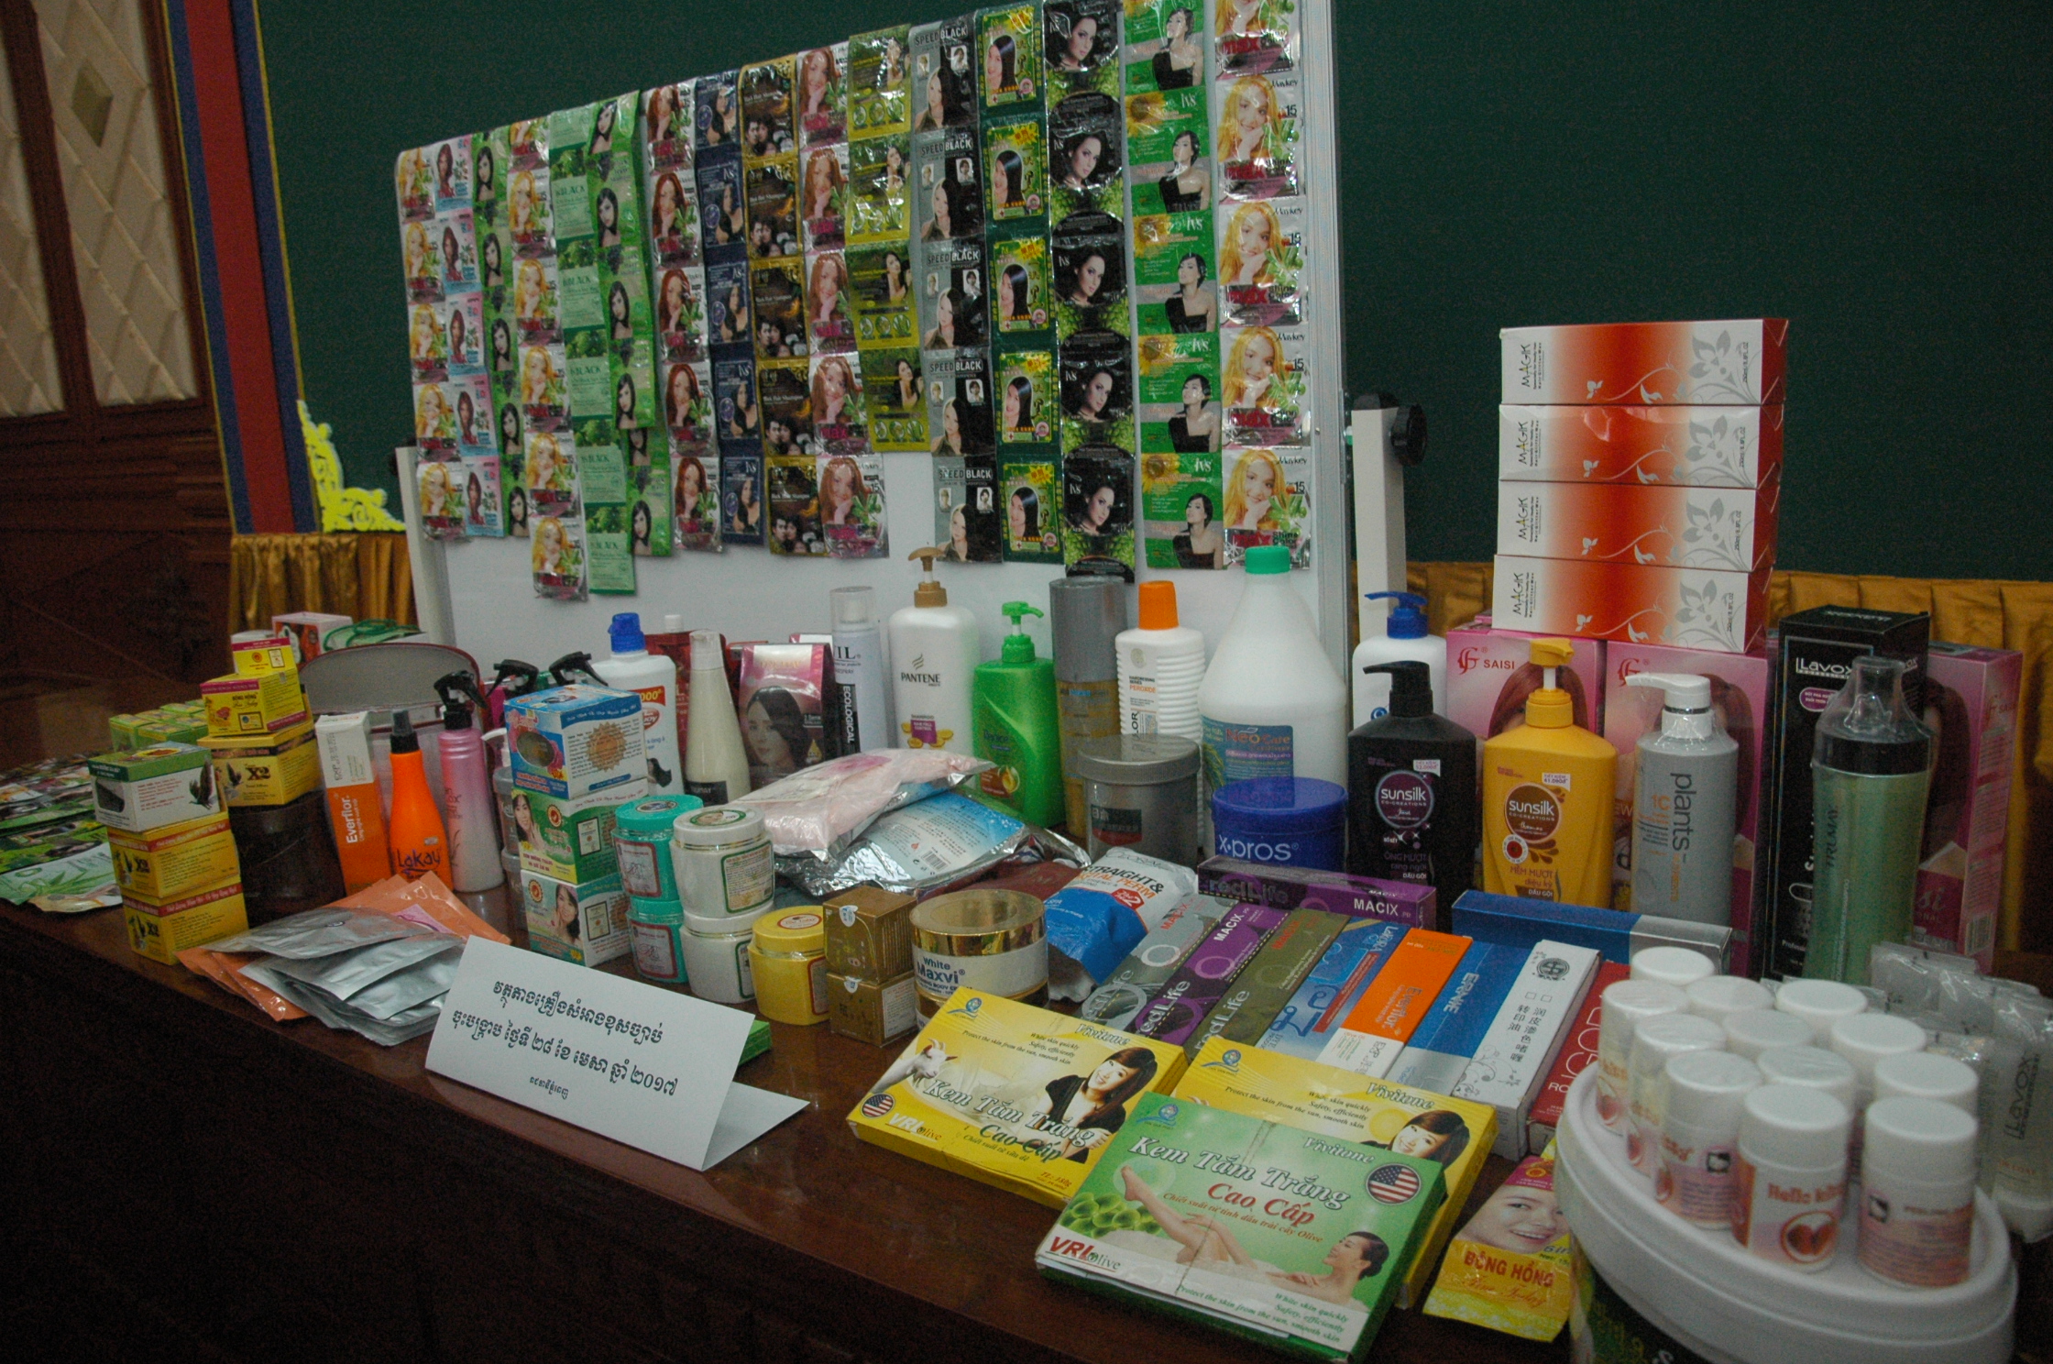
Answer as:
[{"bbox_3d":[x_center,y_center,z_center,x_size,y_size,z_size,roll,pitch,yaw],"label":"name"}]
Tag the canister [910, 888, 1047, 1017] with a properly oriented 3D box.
[{"bbox_3d":[-0.035,0.197,1.137,0.100,0.056,0.100,-2,11,-2],"label":"canister"}]

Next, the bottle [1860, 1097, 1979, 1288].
[{"bbox_3d":[0.349,0.200,0.604,0.038,0.061,0.038,5,13,31],"label":"bottle"}]

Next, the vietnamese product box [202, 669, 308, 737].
[{"bbox_3d":[-0.743,0.019,1.480,0.058,0.050,0.065,-1,11,5],"label":"vietnamese product box"}]

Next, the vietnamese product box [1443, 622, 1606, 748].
[{"bbox_3d":[0.426,0.084,1.288,0.123,0.256,0.065,7,16,39],"label":"vietnamese product box"}]

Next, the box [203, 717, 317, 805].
[{"bbox_3d":[-0.732,0.079,1.472,0.073,0.064,0.073,-1,11,2],"label":"box"}]

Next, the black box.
[{"bbox_3d":[0.616,0.091,1.158,0.085,0.282,0.070,-14,16,-39],"label":"black box"}]

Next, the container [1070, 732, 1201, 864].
[{"bbox_3d":[0.115,0.129,1.550,0.124,0.128,0.124,-1,11,4],"label":"container"}]

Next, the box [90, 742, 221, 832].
[{"bbox_3d":[-0.812,0.097,1.433,0.074,0.059,0.075,6,15,35],"label":"box"}]

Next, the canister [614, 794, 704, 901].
[{"bbox_3d":[-0.312,0.142,1.322,0.079,0.073,0.079,-5,12,-14],"label":"canister"}]

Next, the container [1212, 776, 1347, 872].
[{"bbox_3d":[0.252,0.152,1.526,0.133,0.084,0.133,0,11,9],"label":"container"}]

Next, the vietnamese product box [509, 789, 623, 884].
[{"bbox_3d":[-0.394,0.127,1.369,0.084,0.074,0.082,7,16,38],"label":"vietnamese product box"}]

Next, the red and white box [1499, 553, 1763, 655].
[{"bbox_3d":[0.483,-0.067,1.239,0.043,0.061,0.209,-15,17,-42],"label":"red and white box"}]

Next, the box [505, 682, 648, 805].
[{"bbox_3d":[-0.397,0.053,1.356,0.086,0.076,0.081,7,16,39],"label":"box"}]

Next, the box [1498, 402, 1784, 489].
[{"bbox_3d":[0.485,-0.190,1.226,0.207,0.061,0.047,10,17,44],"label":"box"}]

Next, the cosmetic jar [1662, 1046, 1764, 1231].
[{"bbox_3d":[0.298,0.200,0.671,0.039,0.065,0.039,-3,12,1],"label":"cosmetic jar"}]

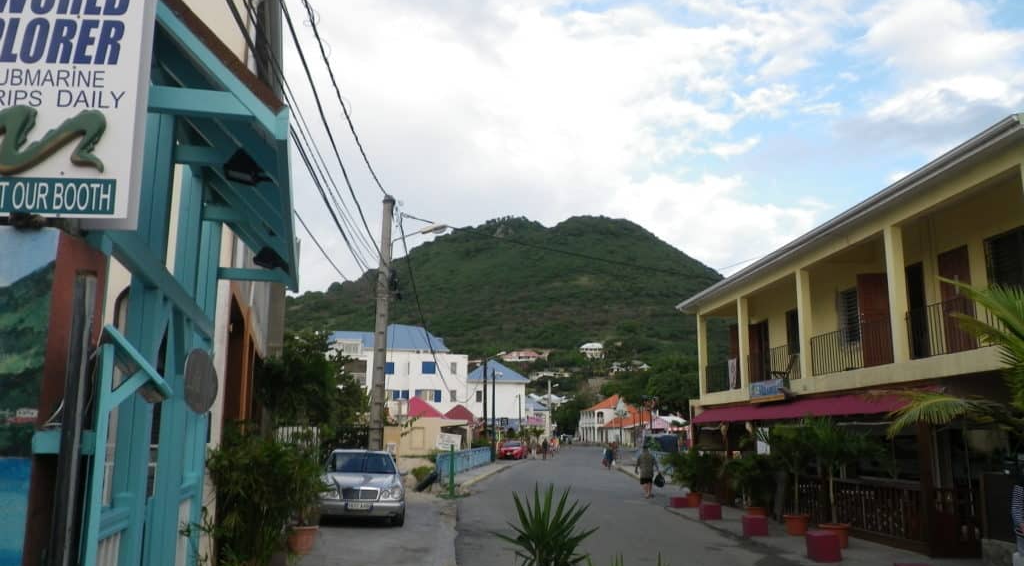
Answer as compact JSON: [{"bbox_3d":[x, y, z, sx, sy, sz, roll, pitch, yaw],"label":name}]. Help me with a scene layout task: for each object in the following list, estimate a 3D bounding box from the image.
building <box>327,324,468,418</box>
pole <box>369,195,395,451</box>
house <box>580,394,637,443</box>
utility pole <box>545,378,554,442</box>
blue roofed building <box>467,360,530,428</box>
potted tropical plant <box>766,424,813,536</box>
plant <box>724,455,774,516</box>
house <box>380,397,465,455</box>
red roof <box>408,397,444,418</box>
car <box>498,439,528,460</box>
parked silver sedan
[{"bbox_3d":[-11.555,10.633,85.480,14.000,13.275,9.000,1,-11,-3],"label":"building"},{"bbox_3d":[-3.906,1.730,24.388,0.400,8.931,0.380,2,-11,-3],"label":"pole"},{"bbox_3d":[18.171,25.734,155.941,8.000,9.789,14.000,1,-11,-6],"label":"house"},{"bbox_3d":[4.496,15.780,98.000,0.450,8.500,0.450,0,-11,0],"label":"utility pole"},{"bbox_3d":[-1.544,12.586,84.621,6.300,9.541,7.500,1,-11,-3],"label":"blue roofed building"},{"bbox_3d":[5.262,3.637,15.650,0.920,2.100,0.920,0,-11,0],"label":"potted tropical plant"},{"bbox_3d":[5.018,4.323,17.500,1.050,1.430,1.050,0,-11,0],"label":"plant"},{"bbox_3d":[-6.444,10.642,61.000,5.800,4.200,5.200,3,-11,-15],"label":"house"},{"bbox_3d":[-6.600,9.548,63.315,2.700,1.500,2.800,1,-10,-3],"label":"red roof"},{"bbox_3d":[0.147,13.561,67.500,1.760,1.460,4.200,-1,-11,8],"label":"car"},{"bbox_3d":[-3.334,4.449,18.400,1.820,1.440,4.780,2,-11,-9],"label":"parked silver sedan"}]

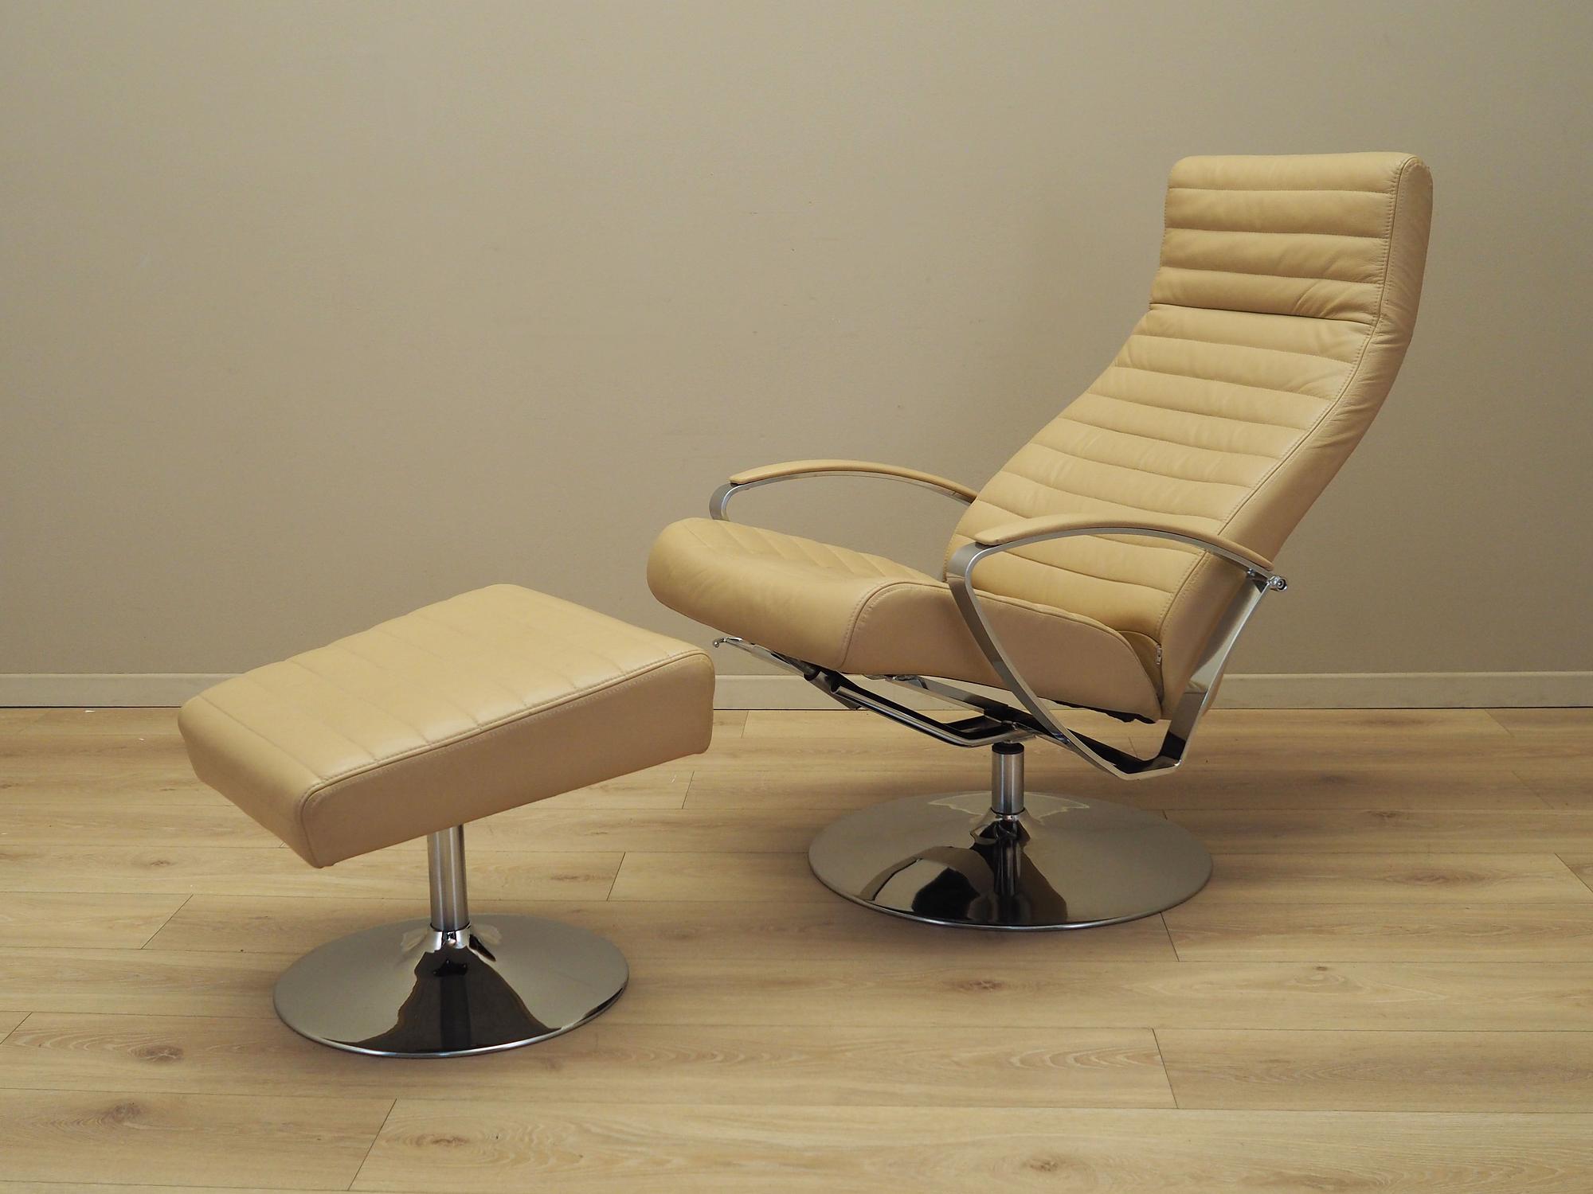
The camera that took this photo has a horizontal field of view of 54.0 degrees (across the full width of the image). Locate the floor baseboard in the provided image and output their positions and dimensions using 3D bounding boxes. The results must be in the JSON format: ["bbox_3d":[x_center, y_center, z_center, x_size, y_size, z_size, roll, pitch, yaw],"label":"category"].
[{"bbox_3d":[-0.045,0.187,3.114,3.154,0.066,0.018,0,13,3],"label":"floor baseboard"}]

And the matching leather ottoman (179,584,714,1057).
[{"bbox_3d":[-0.454,0.280,2.006,0.499,0.453,0.489,-10,16,-35],"label":"matching leather ottoman"}]

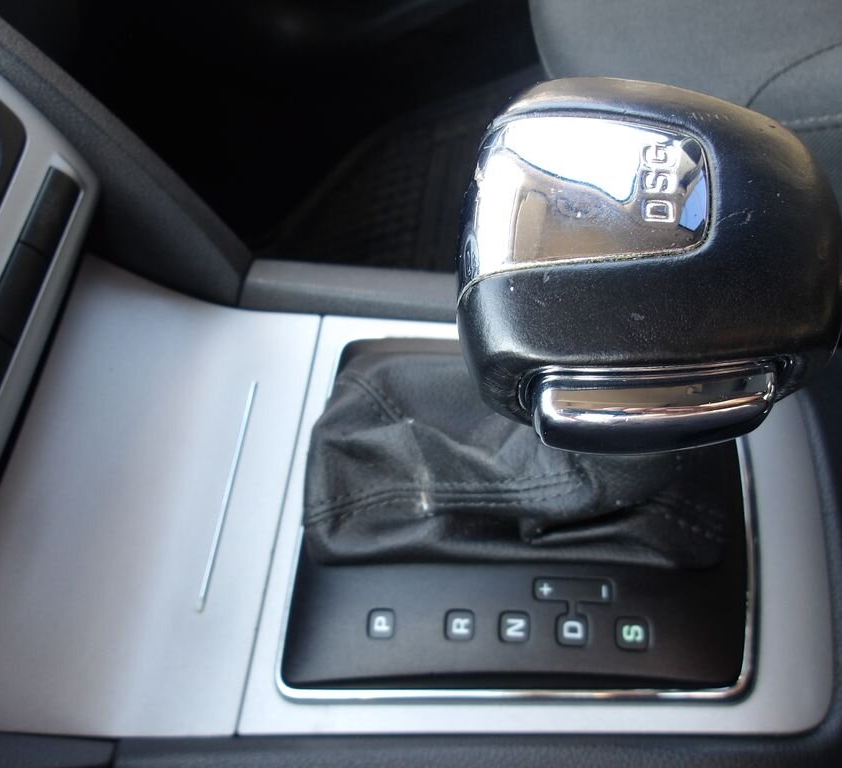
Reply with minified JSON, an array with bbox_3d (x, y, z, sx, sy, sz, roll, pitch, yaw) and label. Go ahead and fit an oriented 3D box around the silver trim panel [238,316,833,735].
[{"bbox_3d":[0.035,0.040,0.255,0.167,0.020,0.146,-1,60,16],"label":"silver trim panel"}]

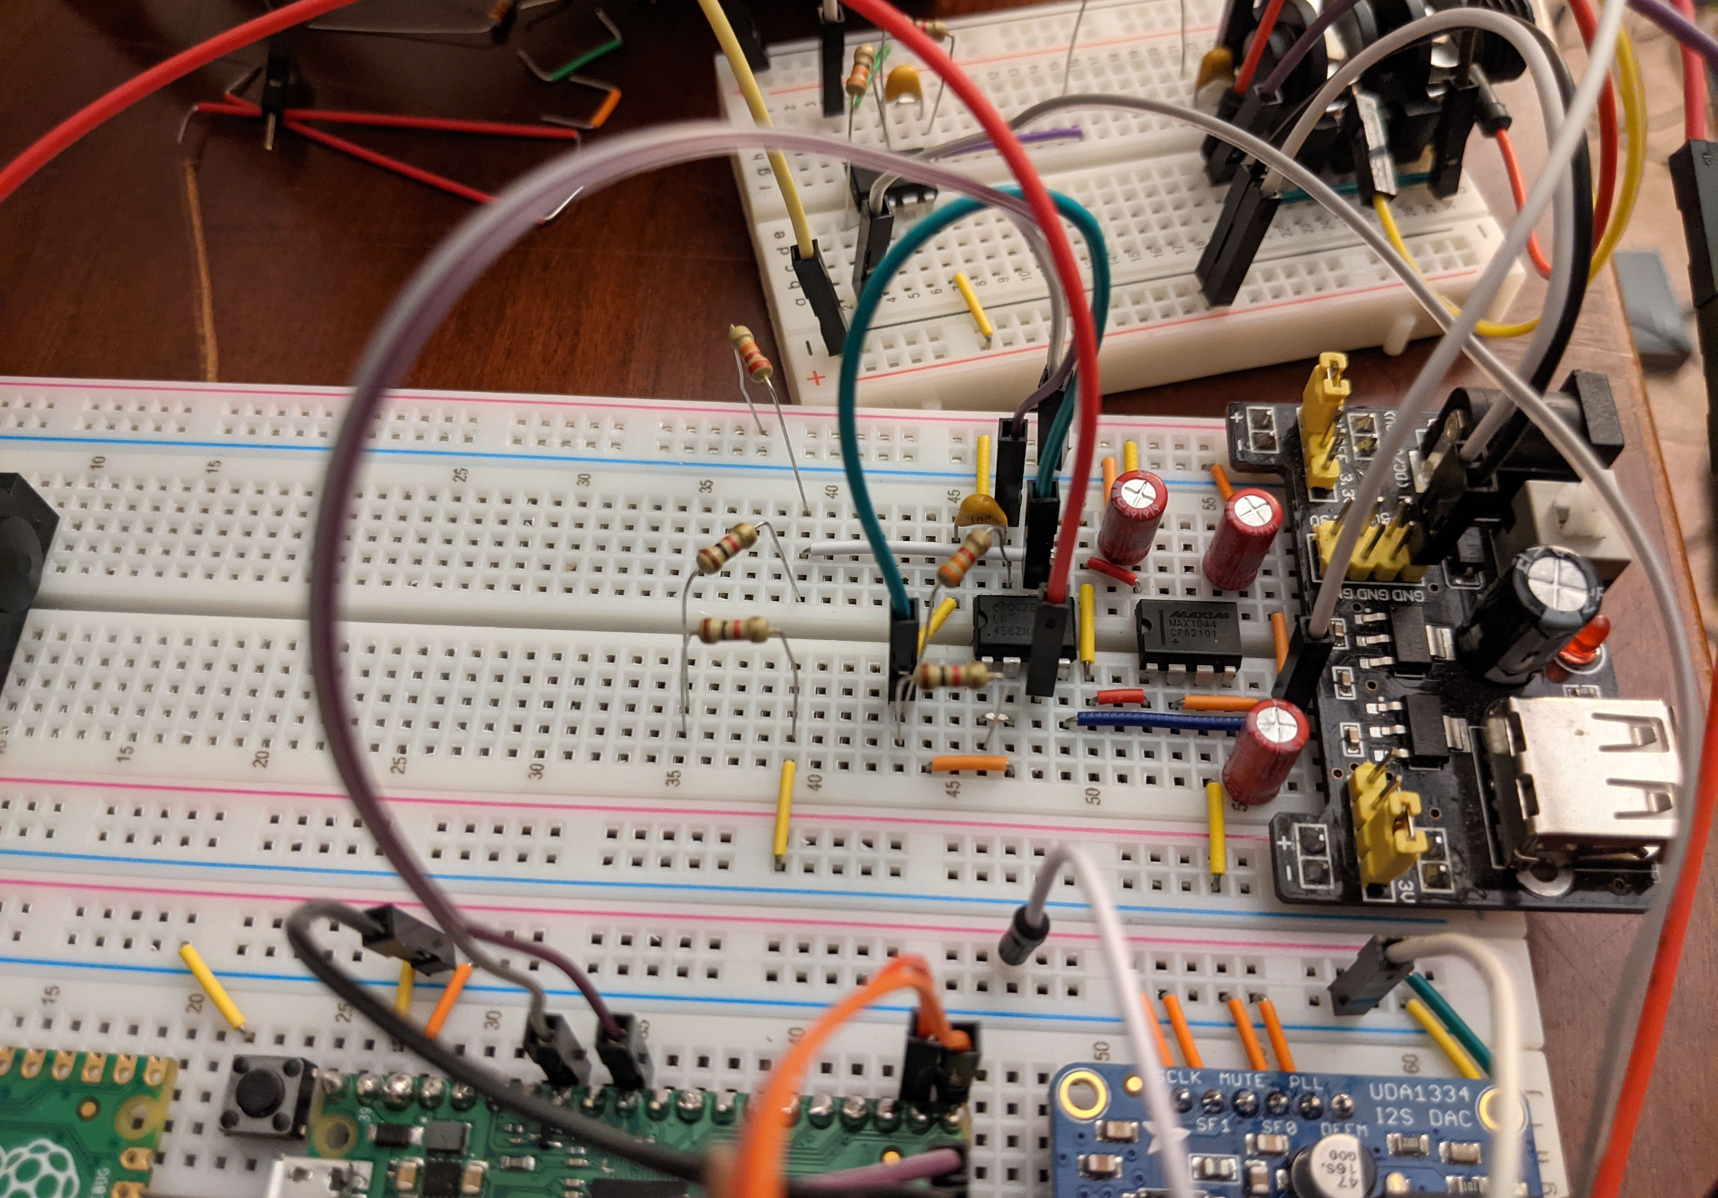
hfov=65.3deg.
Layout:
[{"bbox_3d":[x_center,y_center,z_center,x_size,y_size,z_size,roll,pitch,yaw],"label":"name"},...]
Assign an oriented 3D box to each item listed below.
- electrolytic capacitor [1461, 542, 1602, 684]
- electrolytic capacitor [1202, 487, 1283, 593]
[{"bbox_3d":[0.060,0.002,0.120,0.008,0.012,0.008,2,59,0],"label":"electrolytic capacitor"},{"bbox_3d":[0.037,-0.006,0.129,0.005,0.011,0.005,2,59,0],"label":"electrolytic capacitor"}]

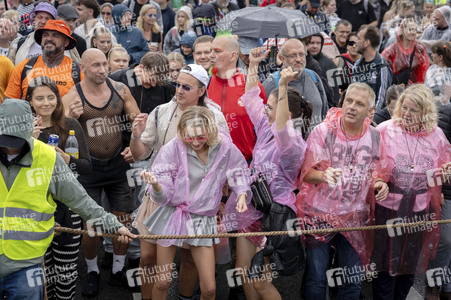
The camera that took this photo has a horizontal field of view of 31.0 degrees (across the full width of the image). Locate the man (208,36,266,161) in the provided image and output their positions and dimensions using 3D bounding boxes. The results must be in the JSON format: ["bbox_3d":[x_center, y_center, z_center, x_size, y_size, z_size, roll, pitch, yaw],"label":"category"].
[{"bbox_3d":[0.078,0.129,5.752,0.530,1.840,0.380,8,18,27],"label":"man"}]

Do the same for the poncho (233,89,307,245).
[{"bbox_3d":[0.269,0.083,4.867,0.360,0.962,0.440,-12,20,-36],"label":"poncho"}]

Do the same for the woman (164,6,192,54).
[{"bbox_3d":[-0.481,-0.711,8.996,0.480,1.690,0.360,4,16,14],"label":"woman"}]

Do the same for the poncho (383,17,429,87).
[{"bbox_3d":[1.906,-0.932,8.570,0.510,0.880,0.370,-6,17,-21],"label":"poncho"}]

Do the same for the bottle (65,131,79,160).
[{"bbox_3d":[-0.885,0.021,4.720,0.078,0.275,0.078,0,15,0],"label":"bottle"}]

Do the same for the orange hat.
[{"bbox_3d":[-1.307,-0.881,6.267,0.290,0.165,0.320,13,9,19],"label":"orange hat"}]

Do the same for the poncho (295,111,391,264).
[{"bbox_3d":[0.646,0.205,4.568,0.520,0.878,0.380,-1,16,-5],"label":"poncho"}]

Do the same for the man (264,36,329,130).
[{"bbox_3d":[0.542,0.034,6.214,0.540,1.770,0.380,-3,16,-10],"label":"man"}]

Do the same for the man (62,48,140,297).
[{"bbox_3d":[-0.871,0.163,5.741,0.570,1.780,0.400,-3,16,-12],"label":"man"}]

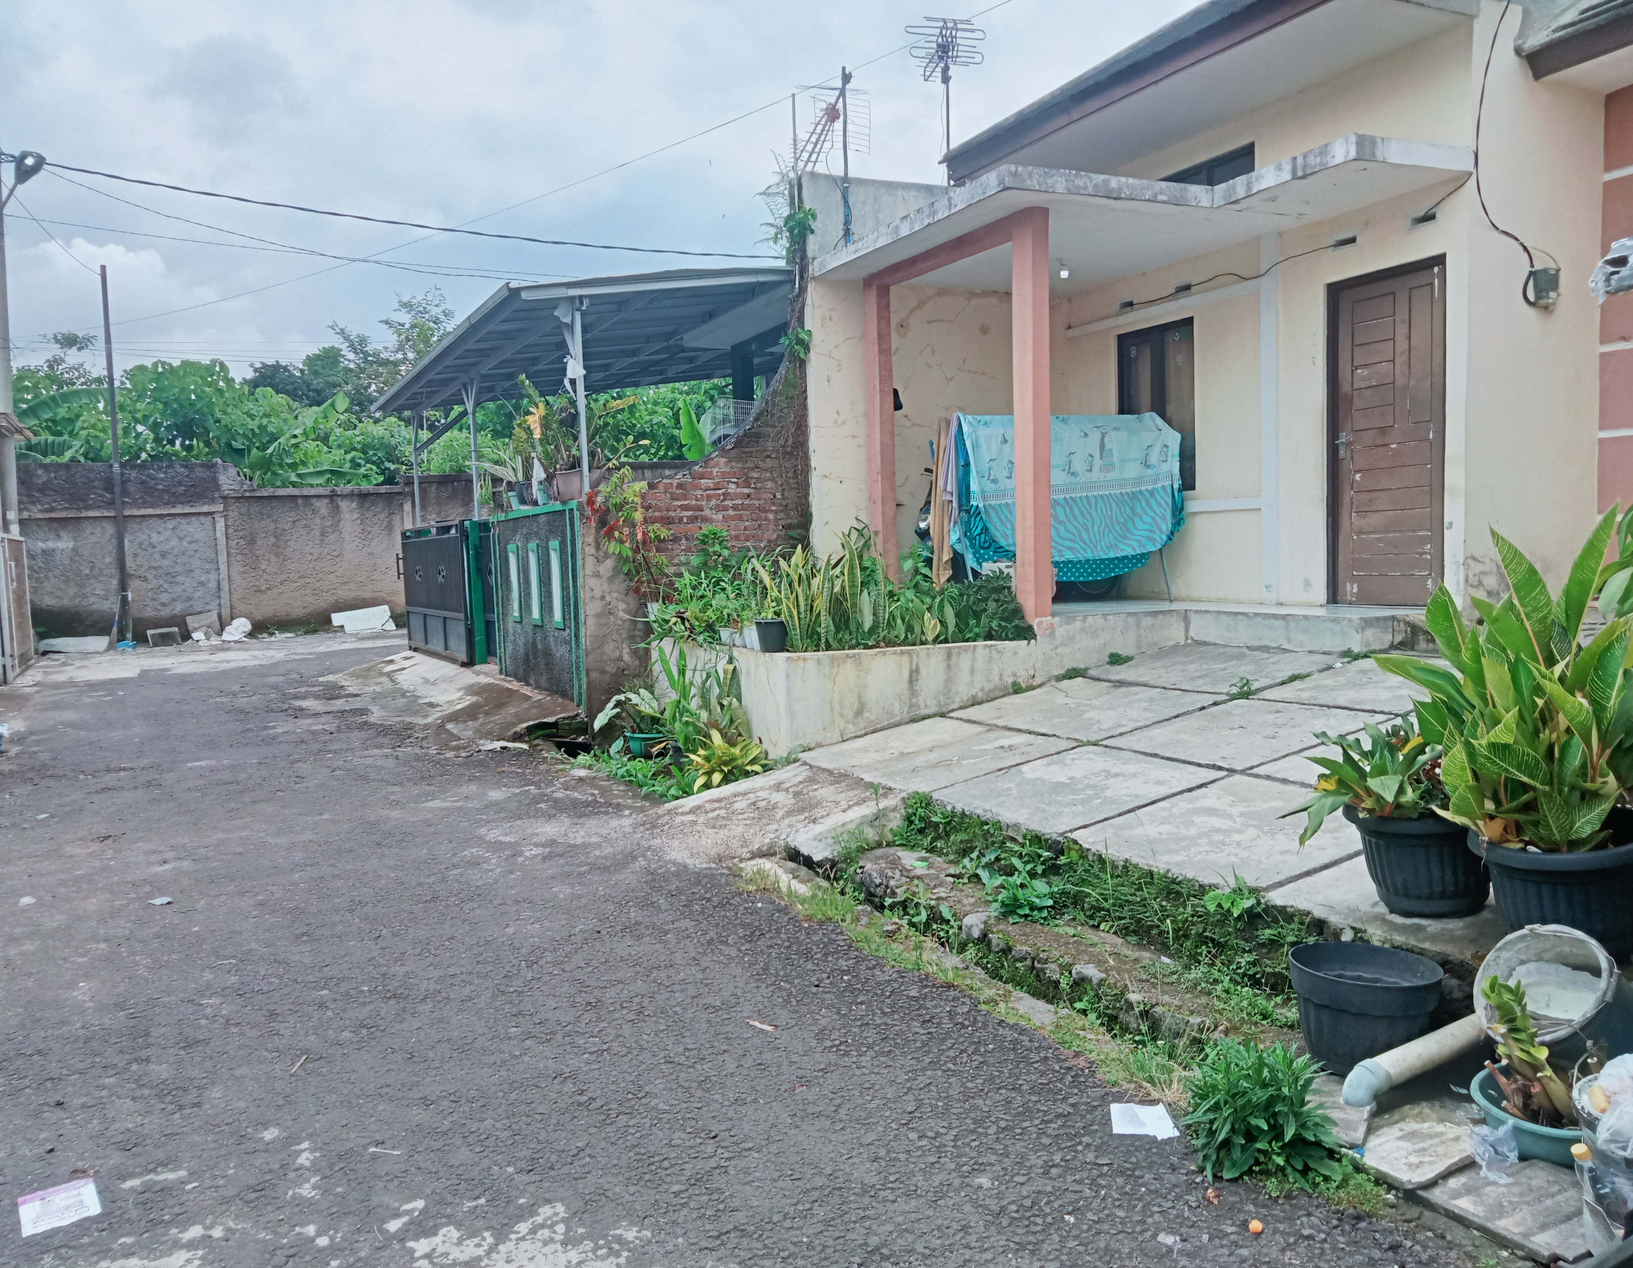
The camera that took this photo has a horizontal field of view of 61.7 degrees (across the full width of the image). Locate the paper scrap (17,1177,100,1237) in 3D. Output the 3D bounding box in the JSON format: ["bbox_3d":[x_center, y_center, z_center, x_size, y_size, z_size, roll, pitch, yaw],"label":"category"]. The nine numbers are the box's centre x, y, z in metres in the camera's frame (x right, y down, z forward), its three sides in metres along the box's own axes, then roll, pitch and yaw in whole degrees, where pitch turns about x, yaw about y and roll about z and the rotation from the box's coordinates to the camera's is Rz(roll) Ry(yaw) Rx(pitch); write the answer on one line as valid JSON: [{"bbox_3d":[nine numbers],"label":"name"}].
[{"bbox_3d":[-1.714,1.292,3.098,0.158,0.010,0.208,-5,5,-36],"label":"paper scrap"}]

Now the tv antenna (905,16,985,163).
[{"bbox_3d":[1.122,-4.647,12.007,0.740,1.320,0.850,-2,4,-14],"label":"tv antenna"}]

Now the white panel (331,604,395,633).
[{"bbox_3d":[-7.443,-0.250,22.500,1.040,0.450,0.150,-3,5,-24],"label":"white panel"}]

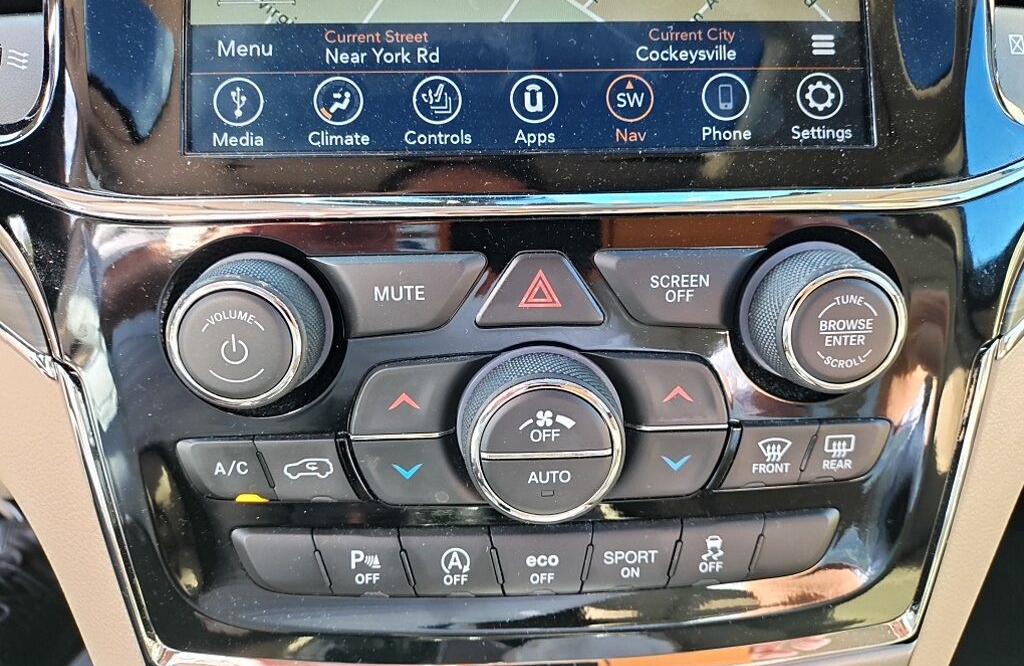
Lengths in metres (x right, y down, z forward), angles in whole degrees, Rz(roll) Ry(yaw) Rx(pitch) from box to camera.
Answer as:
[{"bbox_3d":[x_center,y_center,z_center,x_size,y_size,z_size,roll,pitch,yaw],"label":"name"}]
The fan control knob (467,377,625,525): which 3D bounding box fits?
[{"bbox_3d":[0.008,0.028,0.194,0.043,0.043,0.019,-2,15,-2],"label":"fan control knob"}]

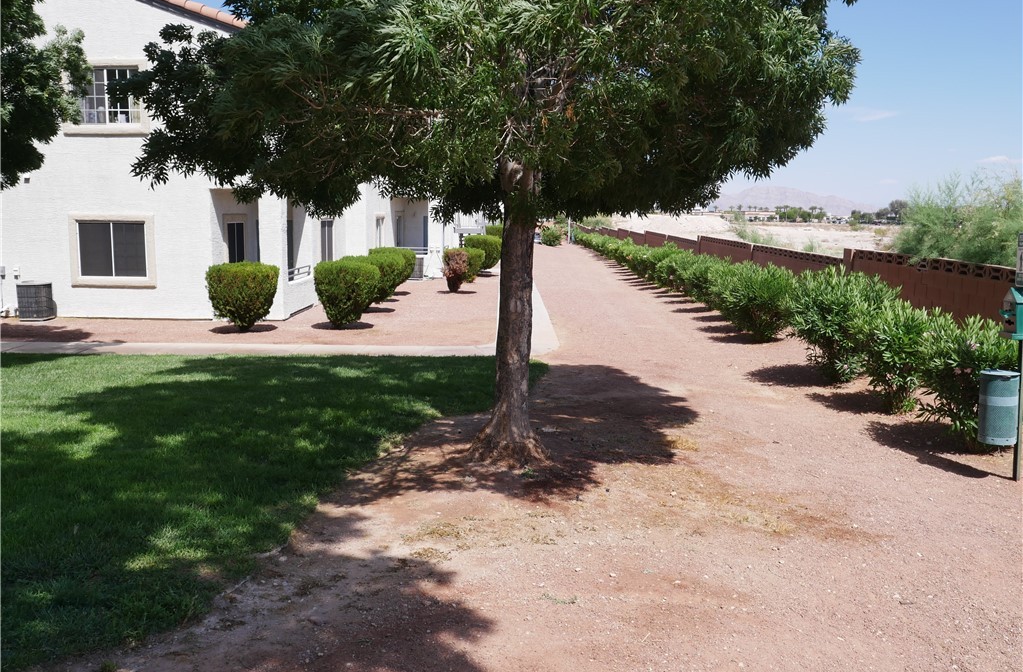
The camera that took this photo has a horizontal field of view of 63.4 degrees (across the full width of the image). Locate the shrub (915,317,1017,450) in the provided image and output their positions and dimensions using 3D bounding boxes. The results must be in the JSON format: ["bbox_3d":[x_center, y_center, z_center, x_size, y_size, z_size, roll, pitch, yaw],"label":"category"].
[{"bbox_3d":[3.983,0.410,7.101,0.837,1.145,0.879,0,8,1],"label":"shrub"}]

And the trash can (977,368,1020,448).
[{"bbox_3d":[3.698,0.539,6.280,0.285,0.545,0.285,0,8,1],"label":"trash can"}]

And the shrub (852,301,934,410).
[{"bbox_3d":[3.892,0.213,8.375,0.802,1.149,0.883,0,8,1],"label":"shrub"}]

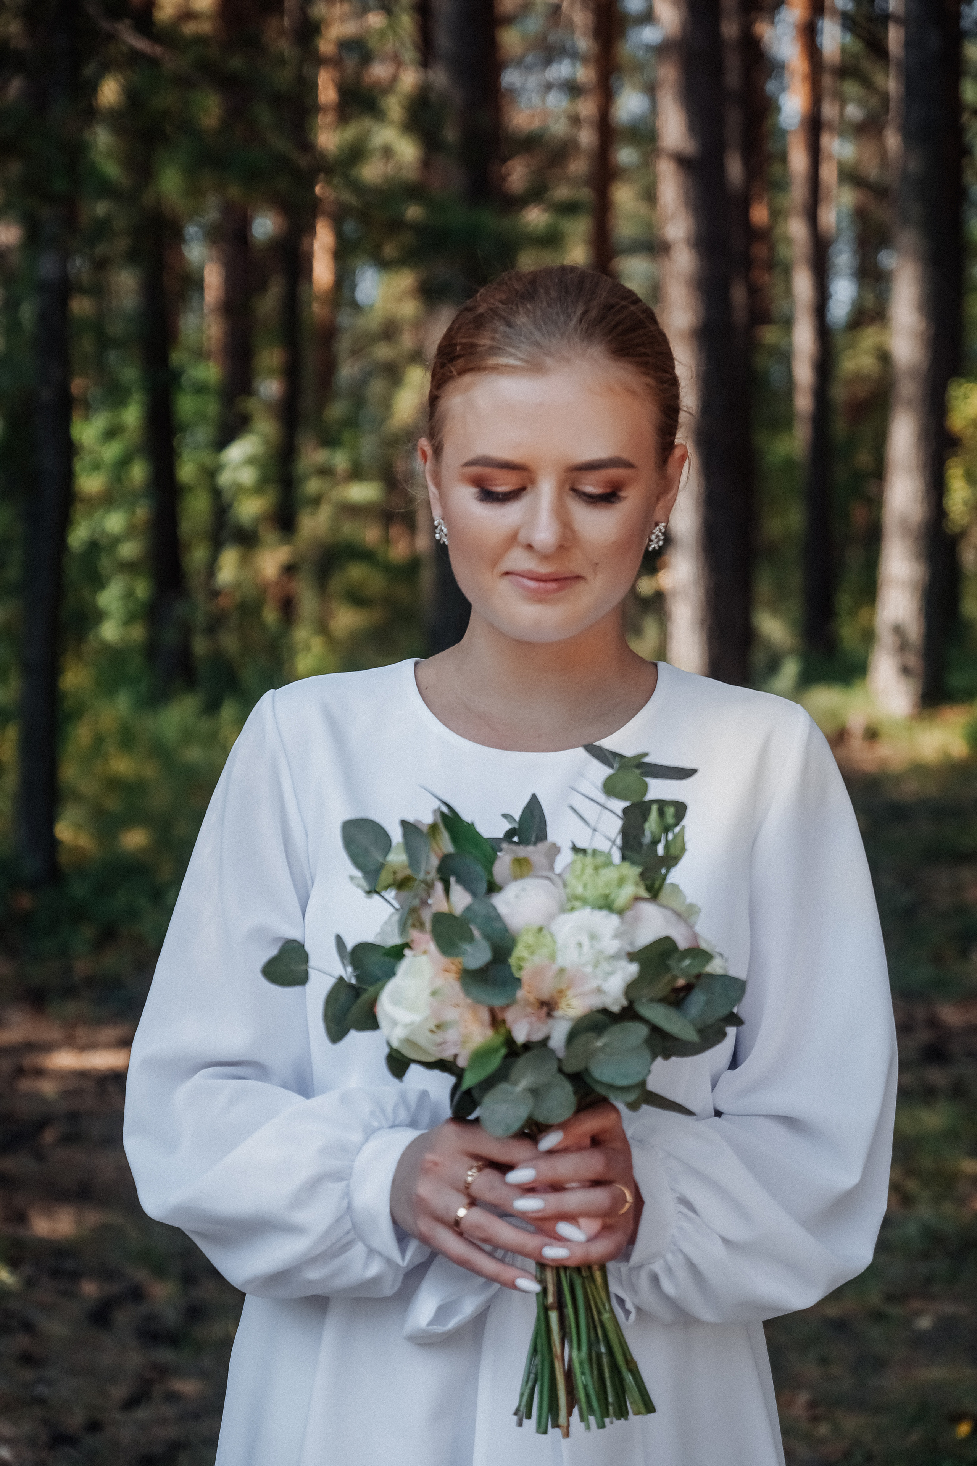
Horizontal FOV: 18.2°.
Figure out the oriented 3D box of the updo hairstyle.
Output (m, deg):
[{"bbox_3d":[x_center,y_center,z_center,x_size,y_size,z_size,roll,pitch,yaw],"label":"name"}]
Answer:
[{"bbox_3d":[0.043,-0.218,2.000,0.165,0.180,0.210,1,15,4],"label":"updo hairstyle"}]

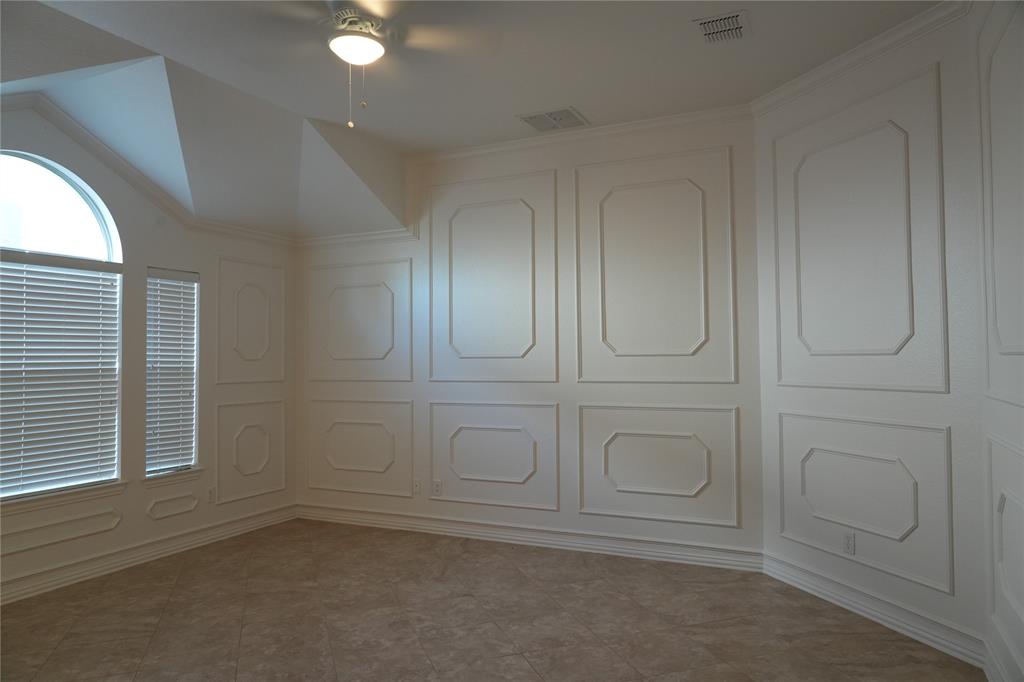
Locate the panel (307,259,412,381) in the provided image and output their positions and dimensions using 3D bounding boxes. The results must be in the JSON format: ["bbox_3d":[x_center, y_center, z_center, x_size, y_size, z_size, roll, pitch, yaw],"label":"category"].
[{"bbox_3d":[-1.290,-0.152,5.713,1.071,0.981,0.025,-1,-2,25],"label":"panel"}]

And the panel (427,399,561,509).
[{"bbox_3d":[-0.161,0.863,5.185,1.108,0.771,0.030,-1,-2,26],"label":"panel"}]

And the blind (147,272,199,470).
[{"bbox_3d":[-2.455,0.218,4.917,0.060,1.447,0.427,-1,-2,26],"label":"blind"}]

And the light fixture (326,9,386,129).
[{"bbox_3d":[-0.674,-1.181,2.967,0.262,0.500,0.262,0,-2,0],"label":"light fixture"}]

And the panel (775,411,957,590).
[{"bbox_3d":[1.829,0.806,3.672,0.030,0.764,1.131,0,-2,-19],"label":"panel"}]

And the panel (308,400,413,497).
[{"bbox_3d":[-1.292,0.892,5.725,1.084,0.765,0.030,-1,-2,26],"label":"panel"}]

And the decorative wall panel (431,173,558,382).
[{"bbox_3d":[-0.166,-0.469,5.217,1.103,1.563,0.030,-1,-2,26],"label":"decorative wall panel"}]

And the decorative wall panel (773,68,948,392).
[{"bbox_3d":[1.816,-0.511,3.710,0.030,1.543,1.132,0,-2,-19],"label":"decorative wall panel"}]

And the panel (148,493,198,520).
[{"bbox_3d":[-2.438,1.199,4.941,0.030,0.138,0.433,-1,-2,26],"label":"panel"}]

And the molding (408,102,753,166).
[{"bbox_3d":[0.388,-1.493,4.947,2.580,0.060,0.060,-1,-2,25],"label":"molding"}]

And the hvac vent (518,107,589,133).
[{"bbox_3d":[0.290,-1.491,4.651,0.400,0.025,0.390,-1,-2,26],"label":"hvac vent"}]

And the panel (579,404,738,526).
[{"bbox_3d":[0.975,0.836,4.638,1.091,0.762,0.025,-1,-2,25],"label":"panel"}]

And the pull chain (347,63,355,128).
[{"bbox_3d":[-0.687,-1.048,2.910,0.022,0.279,0.022,-1,-2,25],"label":"pull chain"}]

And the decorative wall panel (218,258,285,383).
[{"bbox_3d":[-2.098,-0.150,5.568,0.025,0.981,0.706,-1,-2,26],"label":"decorative wall panel"}]

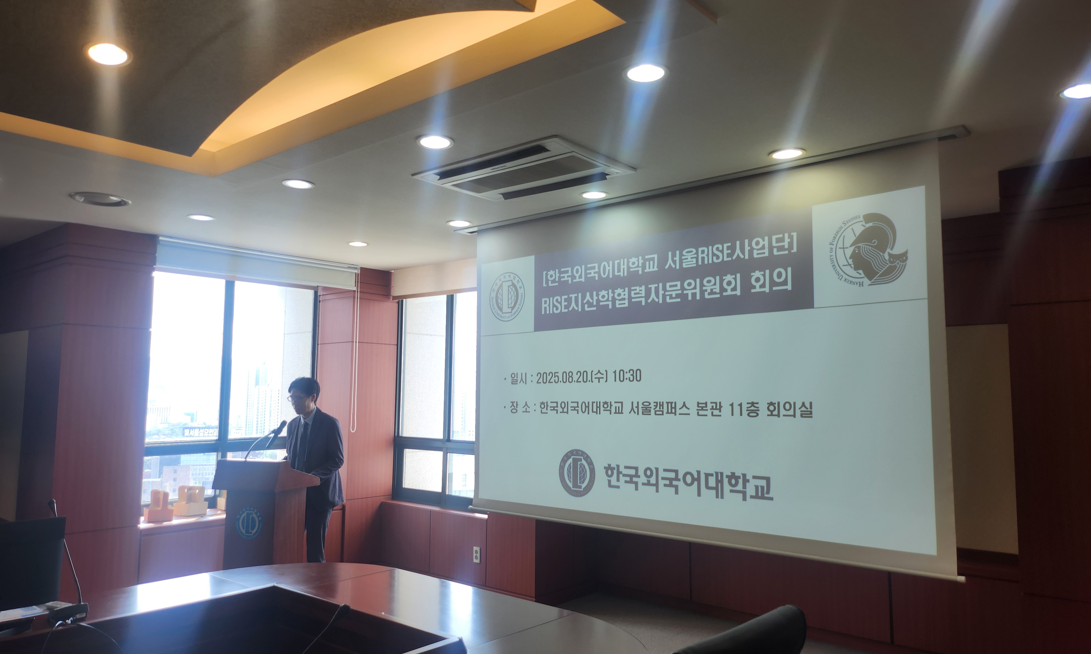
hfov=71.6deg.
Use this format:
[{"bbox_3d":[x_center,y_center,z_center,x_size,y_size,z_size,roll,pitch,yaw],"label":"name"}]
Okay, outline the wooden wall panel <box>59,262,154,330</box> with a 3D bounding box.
[{"bbox_3d":[-2.894,-0.192,5.034,0.040,0.390,0.534,-4,-7,41],"label":"wooden wall panel"}]

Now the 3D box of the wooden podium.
[{"bbox_3d":[-1.804,1.404,4.874,0.490,1.115,0.434,-2,-5,20],"label":"wooden podium"}]

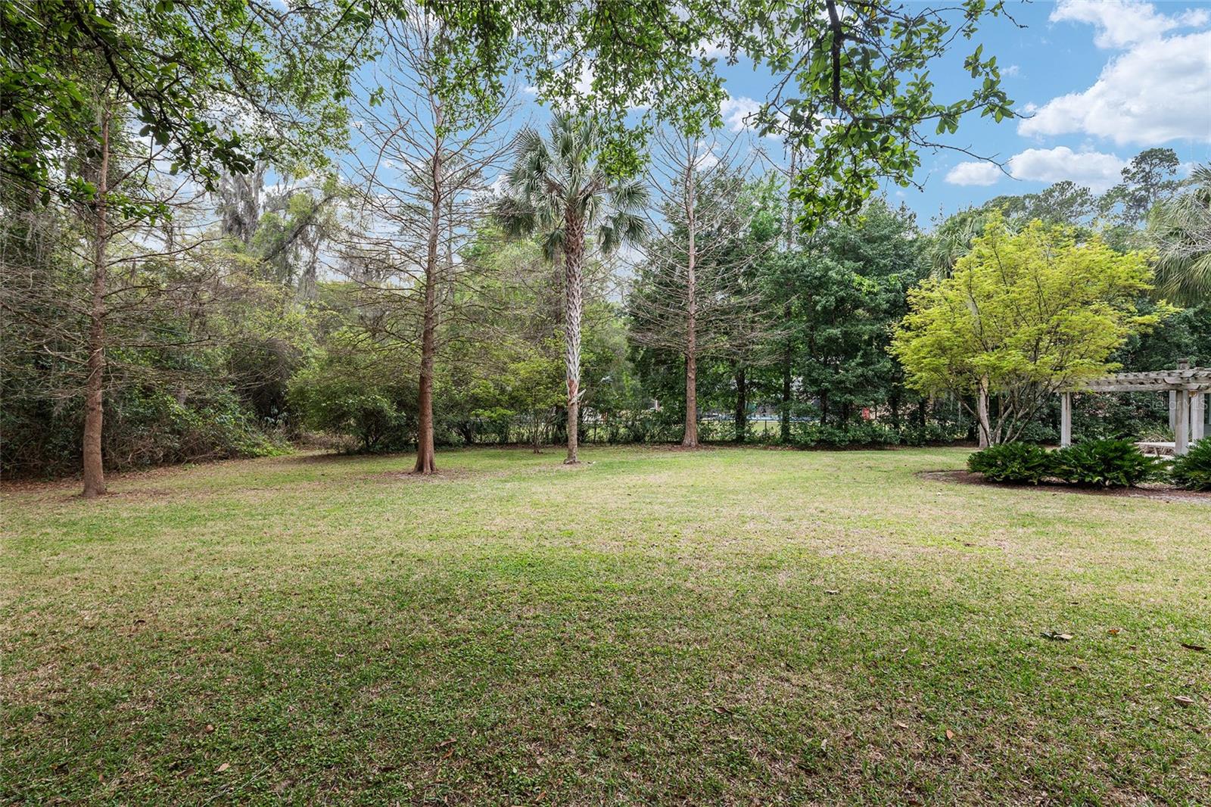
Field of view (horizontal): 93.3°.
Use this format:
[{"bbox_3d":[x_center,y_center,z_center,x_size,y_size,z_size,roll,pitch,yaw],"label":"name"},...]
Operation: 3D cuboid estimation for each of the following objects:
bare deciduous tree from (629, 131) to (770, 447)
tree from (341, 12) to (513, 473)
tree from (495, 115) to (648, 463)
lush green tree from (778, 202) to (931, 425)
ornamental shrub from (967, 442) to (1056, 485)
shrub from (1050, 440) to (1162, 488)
[{"bbox_3d":[3.500,-4.400,22.000,5.300,12.200,5.200,0,0,0],"label":"bare deciduous tree"},{"bbox_3d":[-4.550,-4.250,14.700,4.400,12.000,4.300,0,0,0],"label":"tree"},{"bbox_3d":[-1.000,-3.350,16.600,4.350,10.100,4.200,0,0,0],"label":"tree"},{"bbox_3d":[10.400,-3.650,24.600,6.200,10.400,5.600,0,0,0],"label":"lush green tree"},{"bbox_3d":[8.900,1.250,12.500,1.700,0.880,1.550,0,0,40],"label":"ornamental shrub"},{"bbox_3d":[10.550,1.200,12.100,1.900,0.970,1.650,0,0,40],"label":"shrub"}]

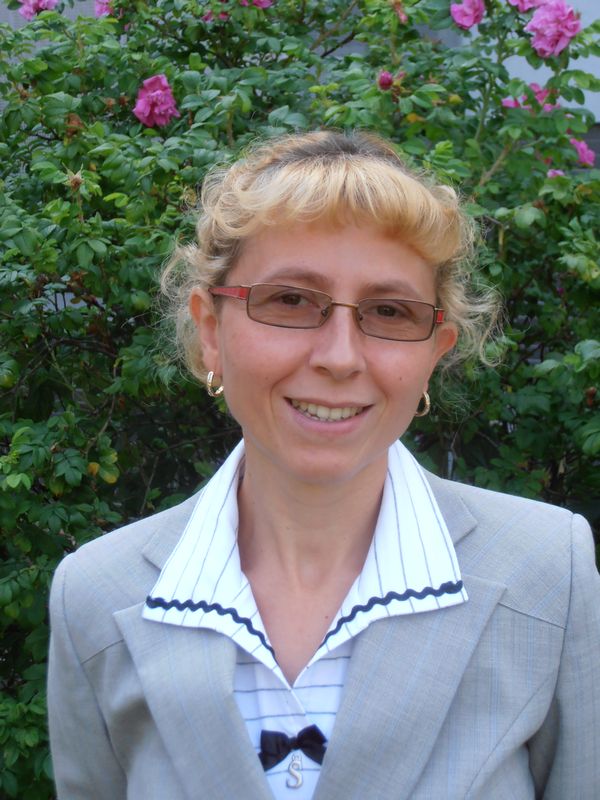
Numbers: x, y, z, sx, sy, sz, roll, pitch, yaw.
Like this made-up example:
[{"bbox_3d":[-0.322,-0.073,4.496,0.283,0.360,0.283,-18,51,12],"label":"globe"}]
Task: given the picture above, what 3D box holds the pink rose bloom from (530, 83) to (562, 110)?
[{"bbox_3d":[0.313,-0.388,2.600,0.043,0.038,0.036,0,2,6],"label":"pink rose bloom"}]

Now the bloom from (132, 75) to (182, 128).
[{"bbox_3d":[-0.176,-0.367,2.500,0.059,0.065,0.048,0,2,3],"label":"bloom"}]

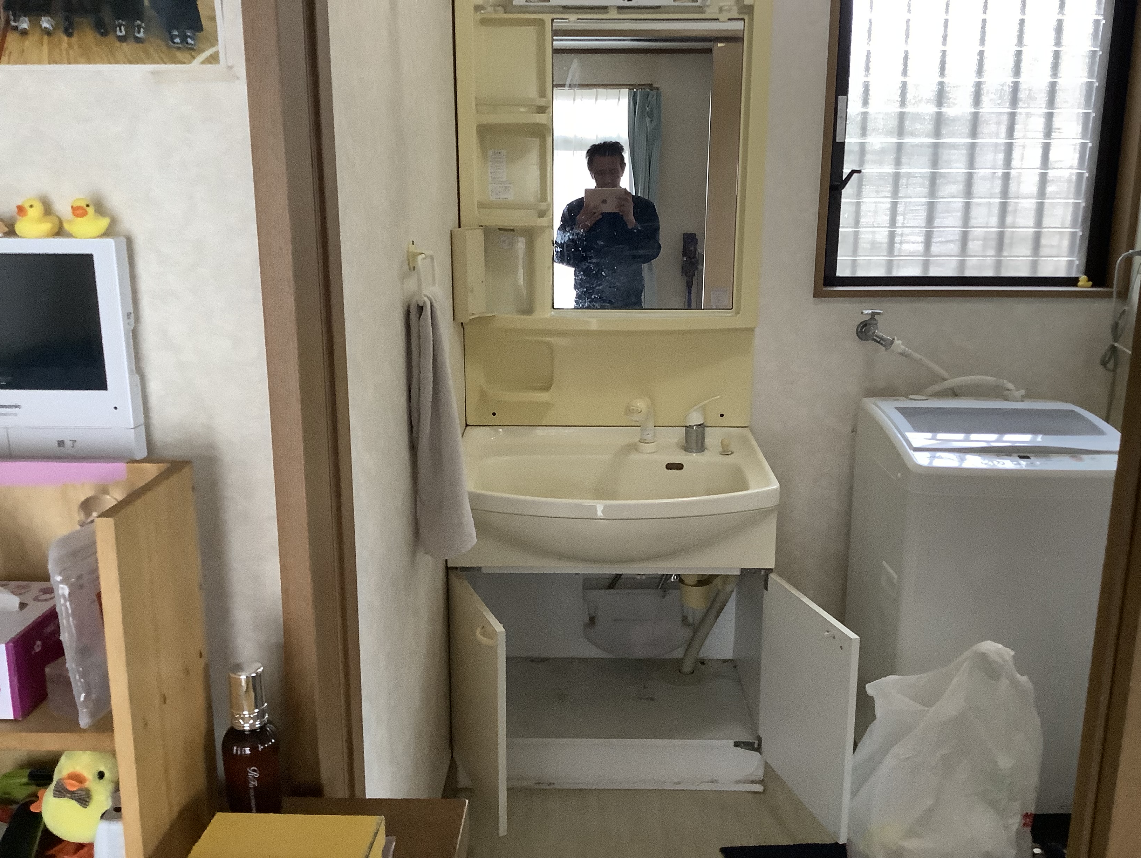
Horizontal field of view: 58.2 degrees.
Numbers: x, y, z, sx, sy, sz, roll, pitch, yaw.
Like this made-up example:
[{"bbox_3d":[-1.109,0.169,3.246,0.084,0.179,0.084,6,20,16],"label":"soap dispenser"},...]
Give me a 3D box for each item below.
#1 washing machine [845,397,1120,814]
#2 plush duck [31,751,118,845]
[{"bbox_3d":[0.966,0.406,2.437,0.525,0.885,0.490,0,13,1],"label":"washing machine"},{"bbox_3d":[-0.616,0.461,1.291,0.097,0.125,0.095,2,13,9],"label":"plush duck"}]

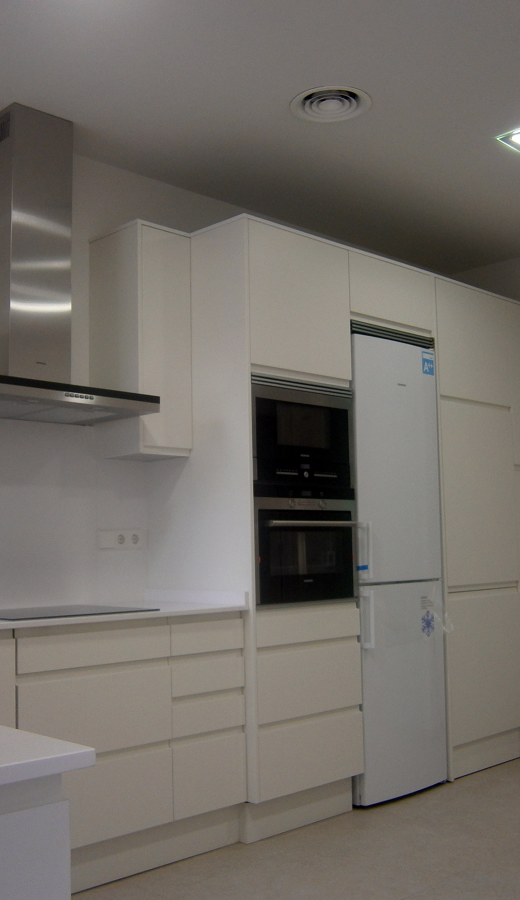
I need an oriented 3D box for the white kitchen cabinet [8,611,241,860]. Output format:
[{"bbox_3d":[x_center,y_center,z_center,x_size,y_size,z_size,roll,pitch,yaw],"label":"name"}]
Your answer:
[{"bbox_3d":[-0.609,0.966,3.328,0.946,0.719,0.596,5,-8,-43],"label":"white kitchen cabinet"}]

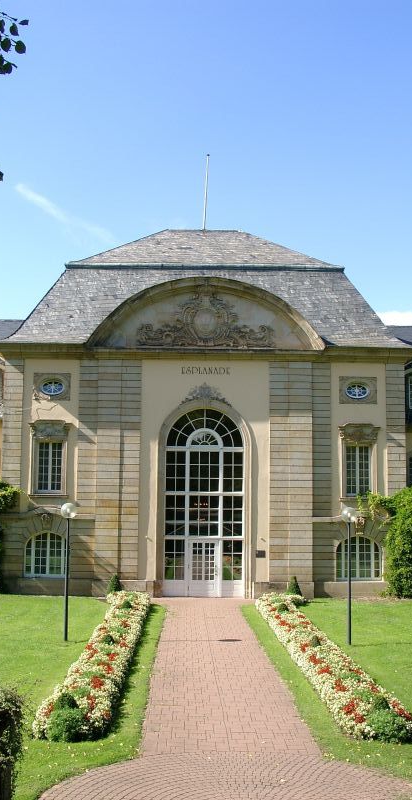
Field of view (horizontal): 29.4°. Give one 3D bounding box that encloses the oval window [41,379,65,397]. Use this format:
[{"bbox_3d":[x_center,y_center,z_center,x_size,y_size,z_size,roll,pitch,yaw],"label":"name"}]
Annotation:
[{"bbox_3d":[-6.903,-0.519,35.454,1.125,0.727,0.200,1,-6,-1],"label":"oval window"}]

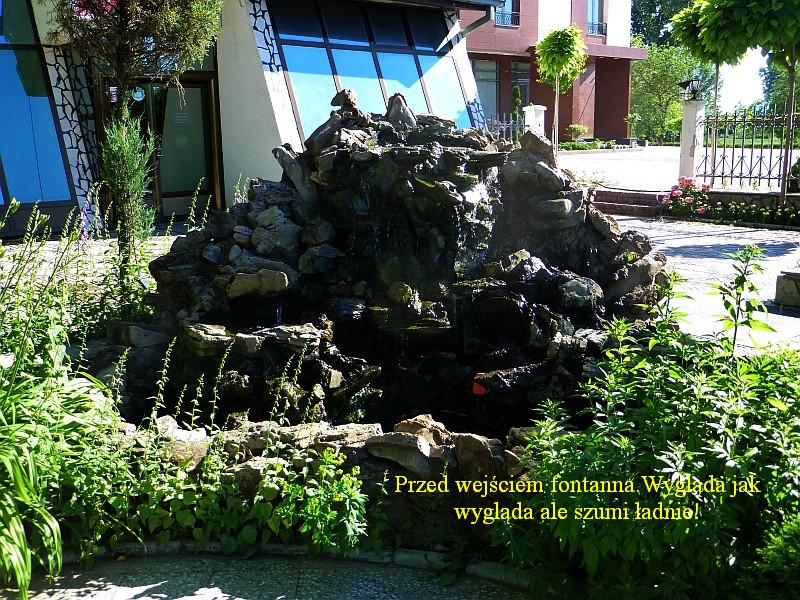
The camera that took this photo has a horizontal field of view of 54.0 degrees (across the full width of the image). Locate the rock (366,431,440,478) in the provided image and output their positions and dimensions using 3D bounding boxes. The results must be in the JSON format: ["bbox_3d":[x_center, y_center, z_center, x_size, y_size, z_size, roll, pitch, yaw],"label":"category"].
[{"bbox_3d":[0.010,0.604,3.050,0.285,0.155,0.210,-1,12,0],"label":"rock"}]

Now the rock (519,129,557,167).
[{"bbox_3d":[0.962,-1.060,5.500,0.261,0.230,0.200,1,12,10],"label":"rock"}]

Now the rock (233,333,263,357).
[{"bbox_3d":[-0.796,0.232,4.100,0.150,0.115,0.130,-1,12,0],"label":"rock"}]

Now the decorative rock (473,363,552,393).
[{"bbox_3d":[0.587,0.404,4.100,0.413,0.115,0.220,1,13,8],"label":"decorative rock"}]

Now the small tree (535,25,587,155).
[{"bbox_3d":[4.289,-5.372,21.000,1.335,3.862,1.360,1,12,11],"label":"small tree"}]

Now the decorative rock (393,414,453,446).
[{"bbox_3d":[0.103,0.573,3.450,0.250,0.128,0.220,-1,12,2],"label":"decorative rock"}]

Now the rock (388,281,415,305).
[{"bbox_3d":[0.009,-0.047,4.900,0.159,0.136,0.150,-1,12,0],"label":"rock"}]

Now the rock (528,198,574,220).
[{"bbox_3d":[1.006,-0.605,5.250,0.288,0.134,0.220,1,12,11],"label":"rock"}]

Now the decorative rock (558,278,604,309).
[{"bbox_3d":[1.045,-0.038,4.550,0.250,0.170,0.210,-1,12,0],"label":"decorative rock"}]

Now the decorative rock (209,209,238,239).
[{"bbox_3d":[-1.146,-0.490,5.100,0.193,0.169,0.170,-3,13,-12],"label":"decorative rock"}]

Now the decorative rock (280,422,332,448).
[{"bbox_3d":[-0.397,0.569,3.300,0.205,0.085,0.140,-1,12,0],"label":"decorative rock"}]

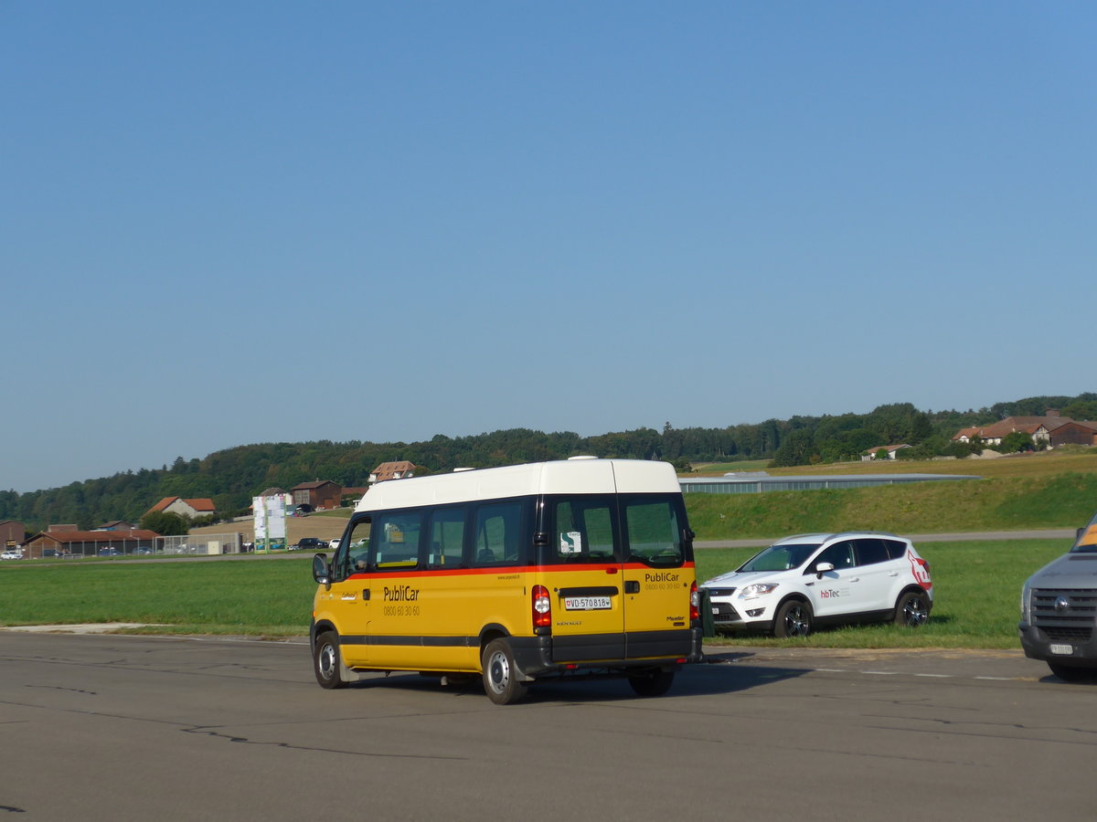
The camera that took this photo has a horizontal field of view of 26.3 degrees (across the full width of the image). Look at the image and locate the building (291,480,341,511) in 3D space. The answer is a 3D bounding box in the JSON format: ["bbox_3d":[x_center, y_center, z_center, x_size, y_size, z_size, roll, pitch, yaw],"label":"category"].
[{"bbox_3d":[-57.112,20.799,576.806,9.000,7.200,8.300,-5,-5,44],"label":"building"}]

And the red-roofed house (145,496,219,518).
[{"bbox_3d":[-95.554,25.887,612.045,16.500,6.700,12.000,0,-4,-24],"label":"red-roofed house"}]

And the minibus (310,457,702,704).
[{"bbox_3d":[-0.705,1.888,26.166,2.050,2.520,5.858,1,-4,-30],"label":"minibus"}]

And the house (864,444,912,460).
[{"bbox_3d":[93.636,11.482,643.118,10.000,4.600,12.000,0,-4,-22],"label":"house"}]

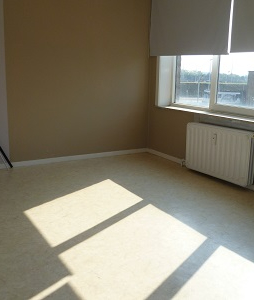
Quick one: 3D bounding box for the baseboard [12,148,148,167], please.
[{"bbox_3d":[-0.640,0.103,5.180,2.328,0.082,0.022,-6,15,-31],"label":"baseboard"}]

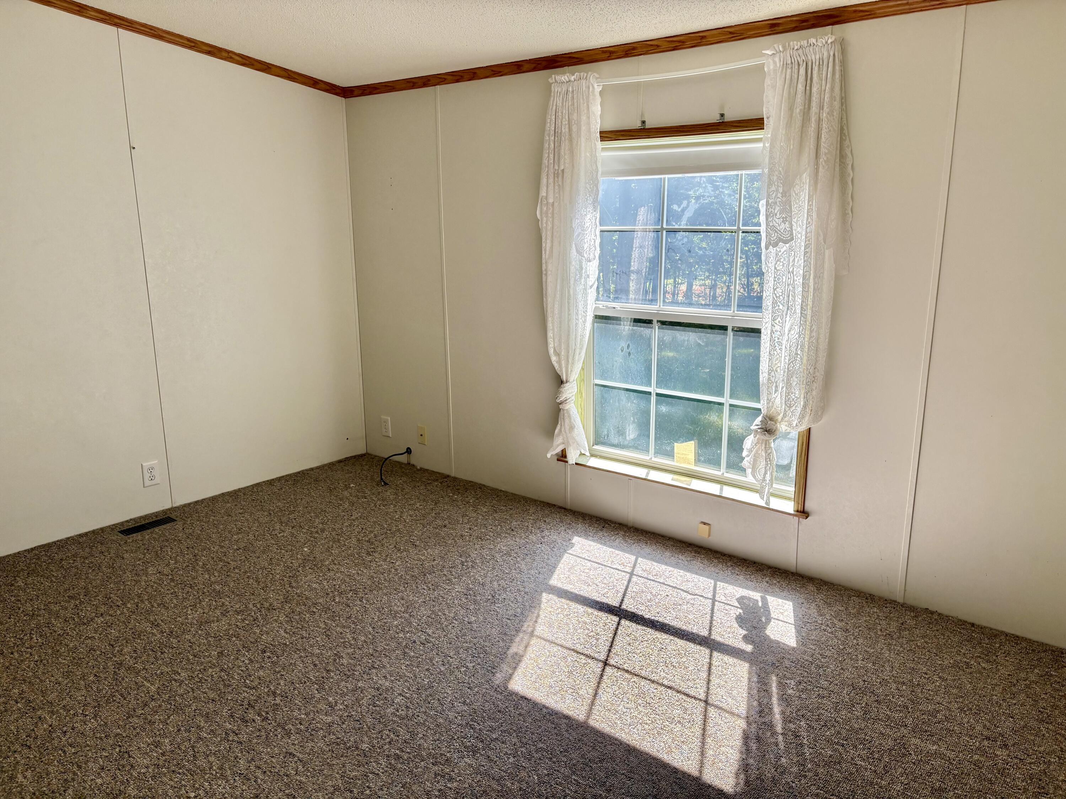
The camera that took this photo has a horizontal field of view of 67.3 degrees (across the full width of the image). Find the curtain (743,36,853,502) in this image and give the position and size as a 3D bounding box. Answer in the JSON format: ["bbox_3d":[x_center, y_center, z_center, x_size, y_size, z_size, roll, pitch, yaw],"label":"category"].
[{"bbox_3d":[0.998,-0.418,3.052,0.350,1.765,0.125,10,16,38],"label":"curtain"}]

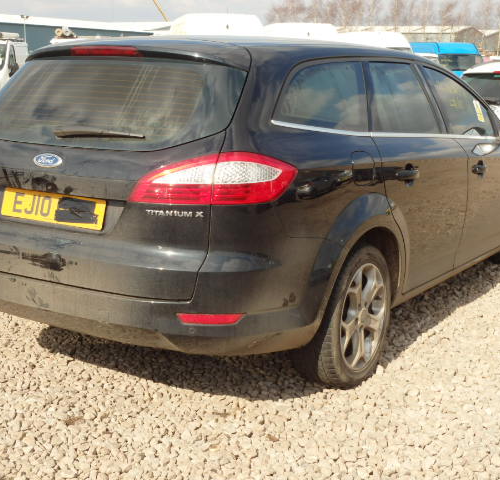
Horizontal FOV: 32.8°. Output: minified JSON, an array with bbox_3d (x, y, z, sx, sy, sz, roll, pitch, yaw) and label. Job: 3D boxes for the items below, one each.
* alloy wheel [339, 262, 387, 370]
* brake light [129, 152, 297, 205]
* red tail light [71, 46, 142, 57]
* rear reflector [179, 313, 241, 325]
[{"bbox_3d":[0.412,0.320,3.677,0.200,0.480,0.480,8,13,31],"label":"alloy wheel"},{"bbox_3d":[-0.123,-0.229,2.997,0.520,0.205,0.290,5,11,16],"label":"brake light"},{"bbox_3d":[-0.570,-0.750,3.371,0.360,0.042,0.050,8,13,31],"label":"red tail light"},{"bbox_3d":[-0.127,0.271,2.915,0.225,0.045,0.035,2,11,4],"label":"rear reflector"}]

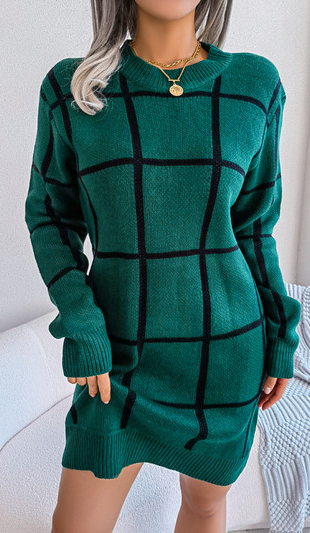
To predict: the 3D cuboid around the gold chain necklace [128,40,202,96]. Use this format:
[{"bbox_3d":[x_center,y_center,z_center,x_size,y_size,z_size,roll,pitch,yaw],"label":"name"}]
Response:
[{"bbox_3d":[0.022,-0.365,0.765,0.135,0.120,0.135,-2,11,-9],"label":"gold chain necklace"}]

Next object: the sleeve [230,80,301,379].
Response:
[{"bbox_3d":[0.220,-0.076,0.845,0.135,0.570,0.170,-2,11,-9],"label":"sleeve"}]

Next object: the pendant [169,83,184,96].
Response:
[{"bbox_3d":[0.037,-0.303,0.712,0.024,0.027,0.004,1,-7,-5],"label":"pendant"}]

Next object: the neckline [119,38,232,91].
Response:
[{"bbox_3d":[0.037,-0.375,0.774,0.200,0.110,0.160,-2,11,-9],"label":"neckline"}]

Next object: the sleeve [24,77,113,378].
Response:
[{"bbox_3d":[-0.170,-0.073,0.818,0.160,0.560,0.185,-2,11,-9],"label":"sleeve"}]

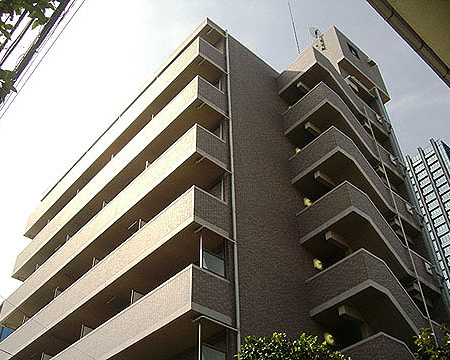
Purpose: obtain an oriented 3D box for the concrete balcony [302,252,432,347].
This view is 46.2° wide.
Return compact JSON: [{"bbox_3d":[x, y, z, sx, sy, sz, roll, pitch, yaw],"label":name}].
[{"bbox_3d":[4.629,4.357,16.933,2.982,2.669,2.356,30,-51,-29],"label":"concrete balcony"}]

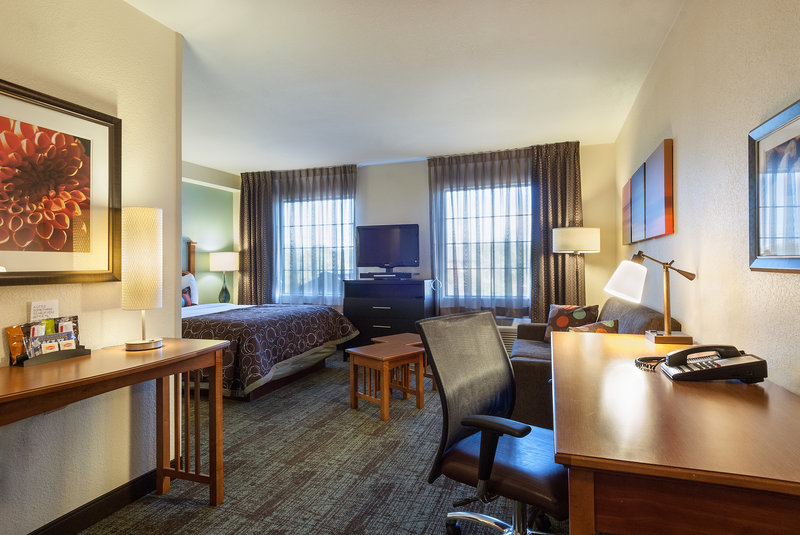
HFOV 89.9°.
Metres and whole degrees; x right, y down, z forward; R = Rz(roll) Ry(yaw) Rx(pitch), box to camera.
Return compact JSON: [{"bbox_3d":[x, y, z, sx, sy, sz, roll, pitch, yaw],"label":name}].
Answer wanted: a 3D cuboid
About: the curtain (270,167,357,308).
[{"bbox_3d":[-1.145,-0.392,5.215,1.295,1.784,0.120,0,0,21],"label":"curtain"}]

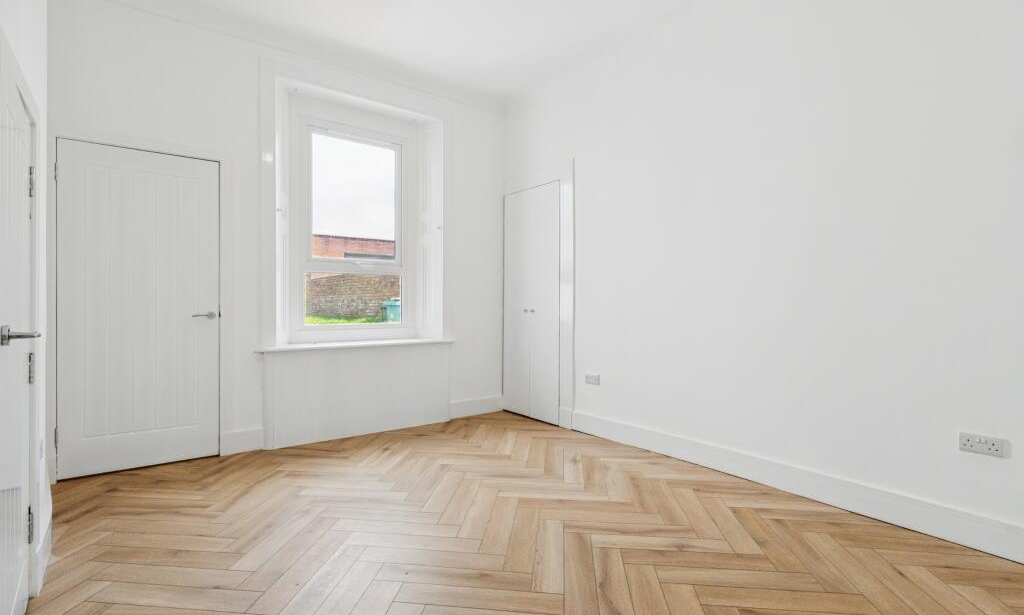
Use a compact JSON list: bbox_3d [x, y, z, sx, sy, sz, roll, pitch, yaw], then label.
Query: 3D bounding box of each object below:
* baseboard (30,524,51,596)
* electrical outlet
[{"bbox_3d":[-1.809,0.969,1.746,0.020,0.163,0.240,0,0,-36],"label":"baseboard"},{"bbox_3d":[2.012,0.587,1.940,0.012,0.087,0.148,0,0,-36],"label":"electrical outlet"}]

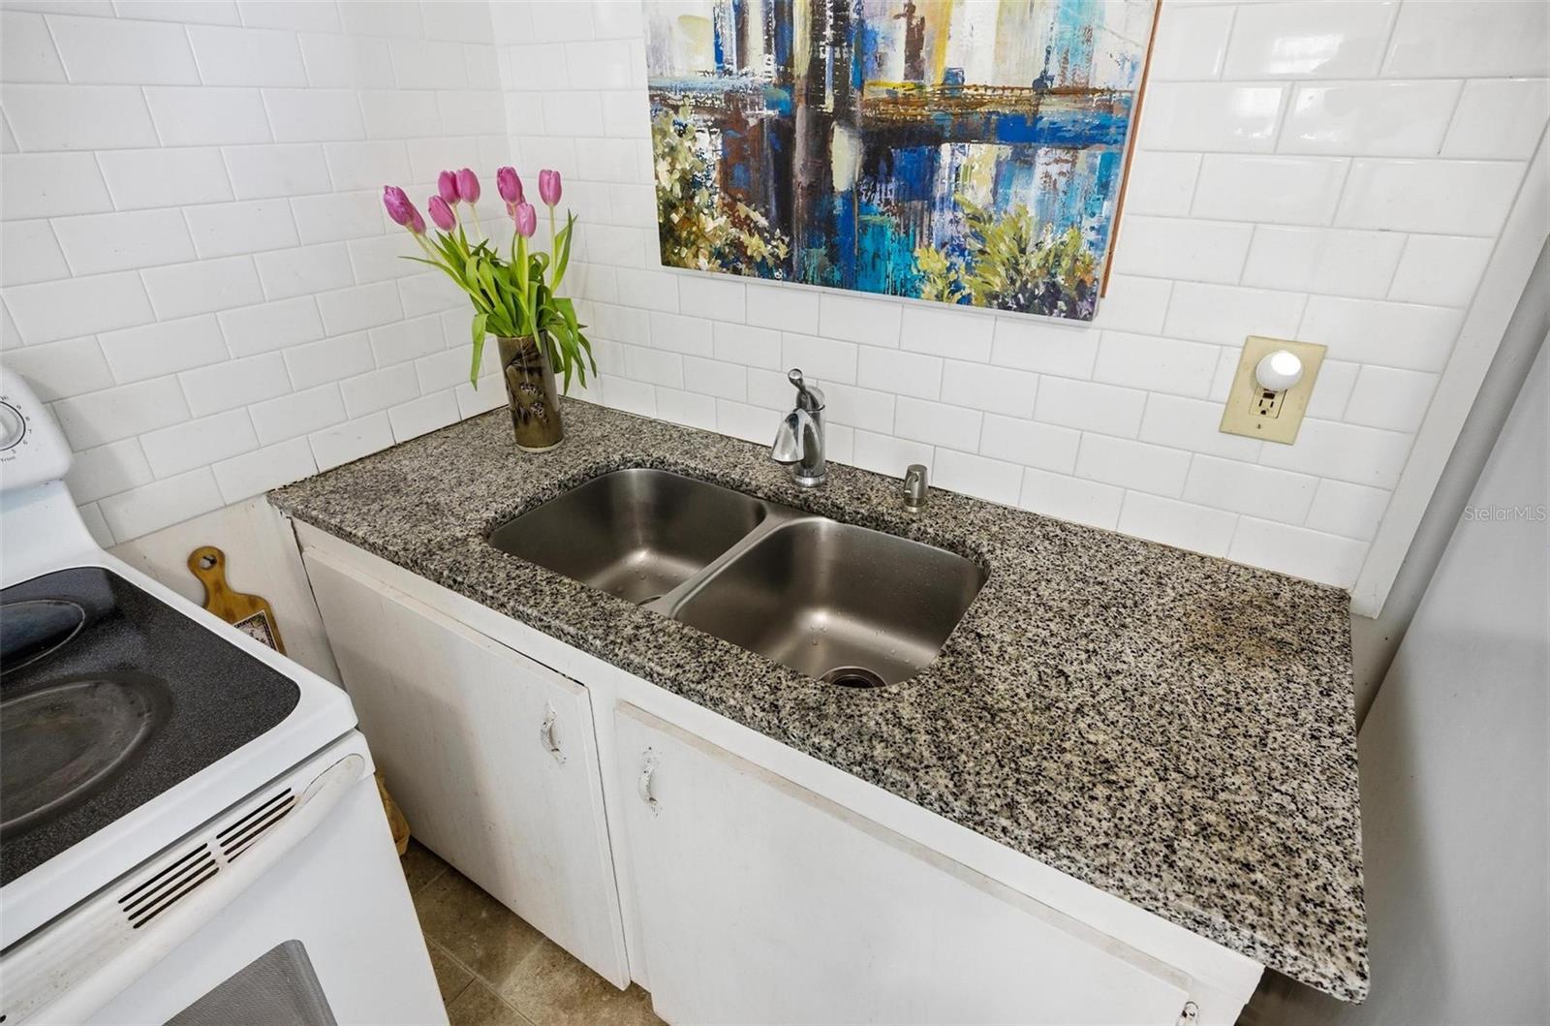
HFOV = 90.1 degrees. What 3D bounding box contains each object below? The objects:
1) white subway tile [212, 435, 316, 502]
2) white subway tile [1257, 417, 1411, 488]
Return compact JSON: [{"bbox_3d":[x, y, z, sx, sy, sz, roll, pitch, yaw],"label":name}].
[{"bbox_3d":[-0.868,-0.078,1.321,0.008,0.072,0.151,16,32,28],"label":"white subway tile"},{"bbox_3d":[0.730,-0.086,1.016,0.152,0.076,0.010,16,32,28],"label":"white subway tile"}]

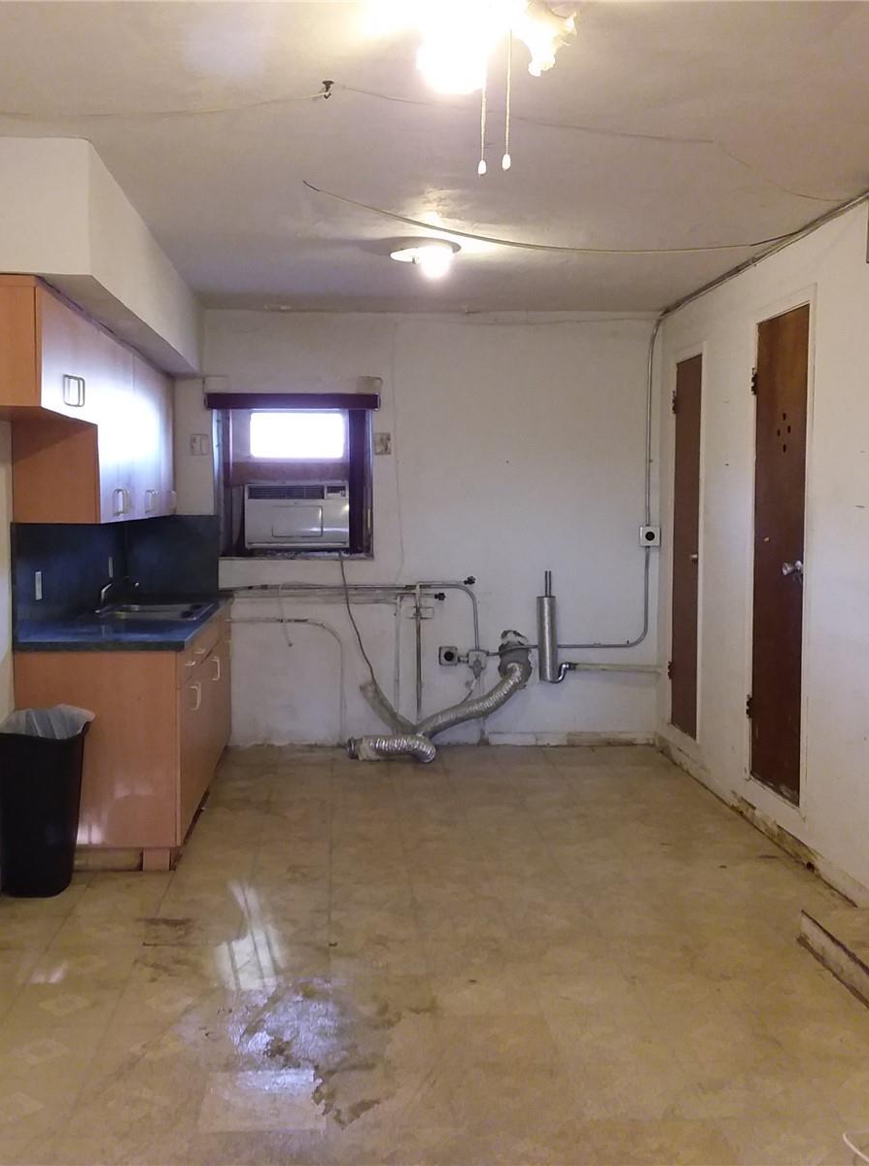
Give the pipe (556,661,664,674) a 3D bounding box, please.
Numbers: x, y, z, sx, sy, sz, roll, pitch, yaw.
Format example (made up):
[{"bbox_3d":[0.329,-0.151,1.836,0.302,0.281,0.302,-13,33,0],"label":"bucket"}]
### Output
[{"bbox_3d":[1.036,0.505,7.147,0.611,0.078,0.060,0,4,-4],"label":"pipe"}]

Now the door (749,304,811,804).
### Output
[{"bbox_3d":[1.480,-0.123,5.180,0.050,2.034,0.583,0,4,-5],"label":"door"}]

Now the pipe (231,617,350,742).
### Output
[{"bbox_3d":[-0.838,0.573,7.026,0.666,0.738,0.040,0,4,-4],"label":"pipe"}]

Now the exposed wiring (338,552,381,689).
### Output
[{"bbox_3d":[-0.433,0.216,6.991,0.228,0.790,0.100,0,4,-4],"label":"exposed wiring"}]

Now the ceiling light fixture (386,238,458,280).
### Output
[{"bbox_3d":[-0.049,-1.363,5.123,0.288,0.125,0.295,0,4,-5],"label":"ceiling light fixture"}]

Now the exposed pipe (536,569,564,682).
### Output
[{"bbox_3d":[0.682,0.260,7.132,0.164,0.665,0.124,0,4,-5],"label":"exposed pipe"}]

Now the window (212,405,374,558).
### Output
[{"bbox_3d":[-0.815,-0.583,7.019,0.930,0.881,0.150,0,4,-4],"label":"window"}]

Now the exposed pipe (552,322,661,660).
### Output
[{"bbox_3d":[1.008,-0.572,7.082,0.670,1.964,0.050,0,4,-4],"label":"exposed pipe"}]

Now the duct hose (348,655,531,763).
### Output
[{"bbox_3d":[0.044,0.710,6.924,1.080,0.554,0.420,0,4,-4],"label":"duct hose"}]

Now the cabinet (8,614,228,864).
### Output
[{"bbox_3d":[-1.402,0.603,5.908,0.664,0.914,2.353,0,4,-5],"label":"cabinet"}]

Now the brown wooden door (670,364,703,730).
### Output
[{"bbox_3d":[1.383,-0.199,6.645,0.050,2.033,0.460,0,4,-5],"label":"brown wooden door"}]

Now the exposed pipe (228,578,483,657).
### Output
[{"bbox_3d":[-0.449,0.206,7.019,1.465,0.455,0.060,0,4,-4],"label":"exposed pipe"}]

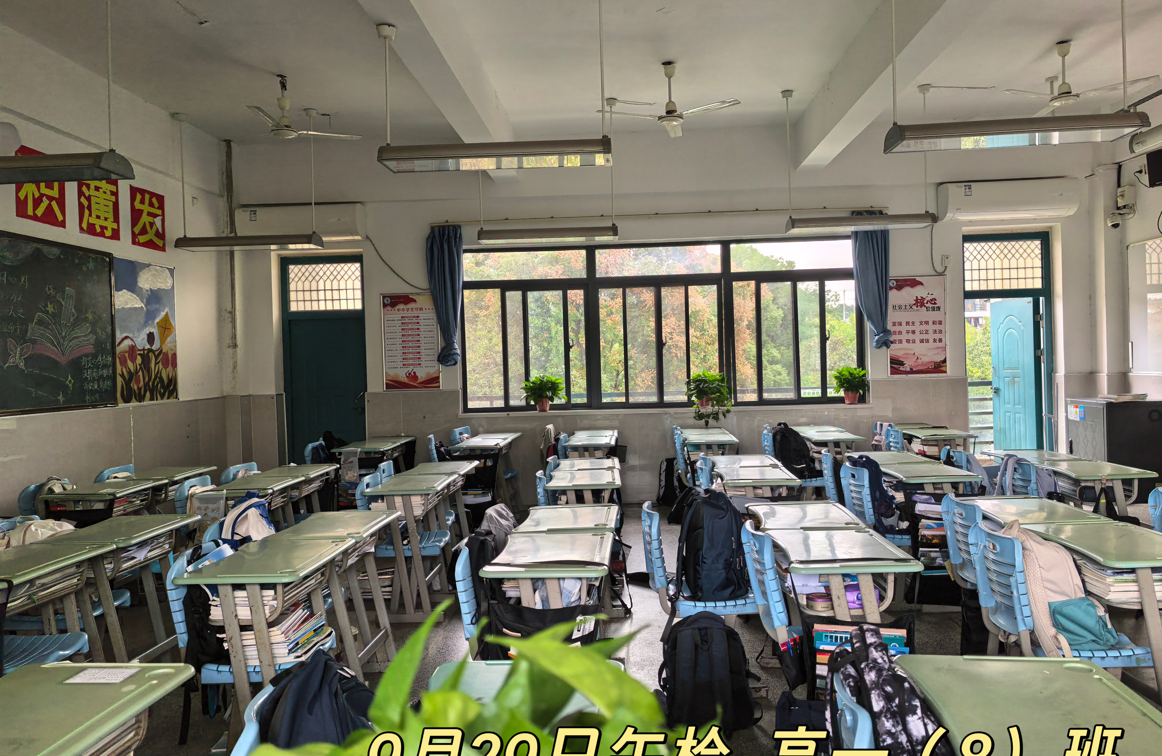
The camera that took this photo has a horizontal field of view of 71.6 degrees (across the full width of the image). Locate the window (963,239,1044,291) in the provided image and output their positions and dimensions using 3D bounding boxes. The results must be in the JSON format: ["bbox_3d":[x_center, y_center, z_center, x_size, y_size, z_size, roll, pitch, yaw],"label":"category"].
[{"bbox_3d":[4.259,-1.145,8.121,0.800,0.520,0.060,-2,1,3],"label":"window"}]

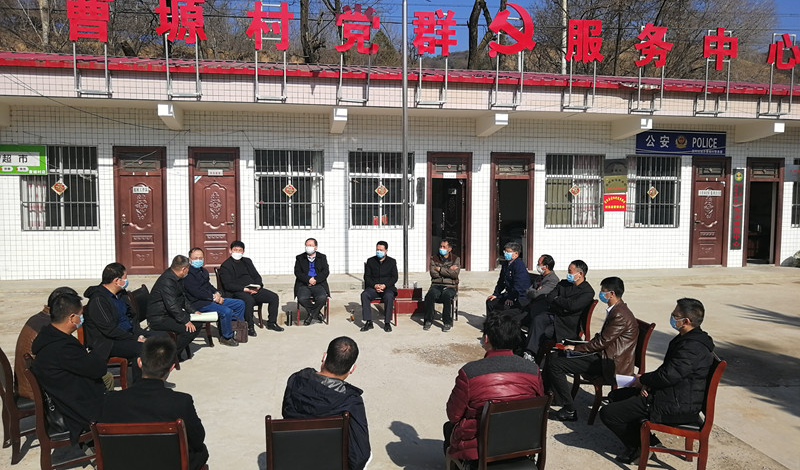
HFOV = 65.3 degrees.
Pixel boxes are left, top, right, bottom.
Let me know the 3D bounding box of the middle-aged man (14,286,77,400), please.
[{"bbox_3d":[-2.735,1.065,5.137,0.740,1.300,0.530,-3,5,-40],"label":"middle-aged man"}]

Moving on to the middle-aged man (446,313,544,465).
[{"bbox_3d":[0.574,1.158,4.131,0.570,1.330,0.770,-1,4,-16],"label":"middle-aged man"}]

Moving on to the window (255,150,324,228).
[{"bbox_3d":[-2.367,-0.962,13.439,1.469,1.727,0.100,0,4,-10],"label":"window"}]

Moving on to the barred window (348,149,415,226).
[{"bbox_3d":[-0.400,-0.997,14.009,1.450,1.731,0.100,0,4,-10],"label":"barred window"}]

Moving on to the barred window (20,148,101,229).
[{"bbox_3d":[-6.964,-0.953,12.785,1.476,1.739,0.100,0,4,-10],"label":"barred window"}]

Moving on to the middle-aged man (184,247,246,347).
[{"bbox_3d":[-2.564,0.821,8.570,0.860,1.300,0.580,2,4,24],"label":"middle-aged man"}]

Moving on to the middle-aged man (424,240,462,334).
[{"bbox_3d":[0.639,0.775,9.954,0.560,1.330,0.770,2,4,18],"label":"middle-aged man"}]

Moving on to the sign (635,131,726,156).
[{"bbox_3d":[6.697,-2.183,14.910,2.354,0.571,0.120,0,4,-10],"label":"sign"}]

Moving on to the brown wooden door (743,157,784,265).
[{"bbox_3d":[9.131,-0.565,15.673,1.053,2.720,0.130,0,4,-10],"label":"brown wooden door"}]

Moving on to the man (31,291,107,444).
[{"bbox_3d":[-2.296,1.090,4.759,0.800,1.340,0.600,-2,5,-38],"label":"man"}]

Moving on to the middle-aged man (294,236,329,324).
[{"bbox_3d":[-1.344,0.706,9.654,0.560,1.330,0.680,0,4,-10],"label":"middle-aged man"}]

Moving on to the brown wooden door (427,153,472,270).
[{"bbox_3d":[1.102,-0.522,14.149,1.051,2.702,0.120,0,4,-10],"label":"brown wooden door"}]

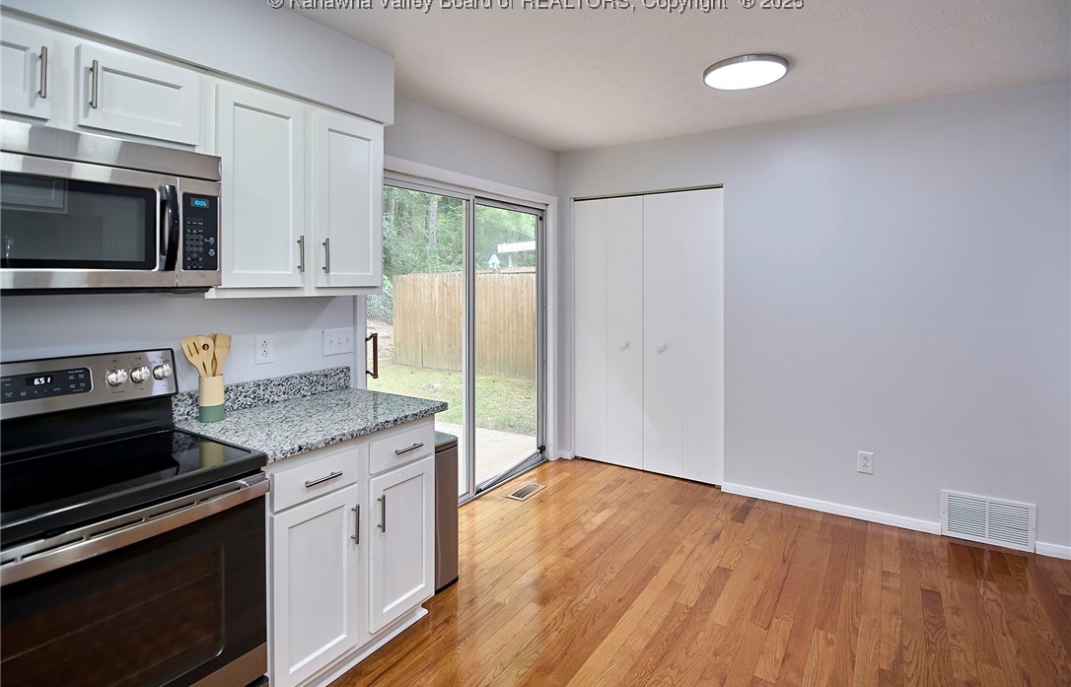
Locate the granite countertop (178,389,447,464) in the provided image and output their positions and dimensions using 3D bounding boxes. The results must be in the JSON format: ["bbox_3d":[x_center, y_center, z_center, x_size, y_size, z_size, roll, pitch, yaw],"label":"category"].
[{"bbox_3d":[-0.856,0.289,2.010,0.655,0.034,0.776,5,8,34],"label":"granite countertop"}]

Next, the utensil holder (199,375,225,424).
[{"bbox_3d":[-1.212,0.206,1.890,0.082,0.162,0.082,5,8,34],"label":"utensil holder"}]

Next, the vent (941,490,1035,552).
[{"bbox_3d":[2.449,0.968,2.741,0.380,0.264,0.016,5,8,34],"label":"vent"}]

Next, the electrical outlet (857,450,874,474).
[{"bbox_3d":[1.980,0.720,3.031,0.079,0.127,0.010,5,8,34],"label":"electrical outlet"}]

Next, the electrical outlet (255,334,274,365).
[{"bbox_3d":[-1.140,0.024,2.136,0.010,0.122,0.077,5,8,34],"label":"electrical outlet"}]

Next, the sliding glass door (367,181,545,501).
[{"bbox_3d":[-0.391,0.045,3.336,0.090,1.980,1.725,5,8,34],"label":"sliding glass door"}]

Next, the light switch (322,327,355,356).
[{"bbox_3d":[-0.943,-0.009,2.429,0.009,0.122,0.171,5,8,34],"label":"light switch"}]

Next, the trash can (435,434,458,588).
[{"bbox_3d":[-0.590,0.807,2.437,0.395,0.690,0.223,5,8,34],"label":"trash can"}]

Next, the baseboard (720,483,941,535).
[{"bbox_3d":[1.797,1.023,3.188,1.190,0.068,0.016,5,8,34],"label":"baseboard"}]

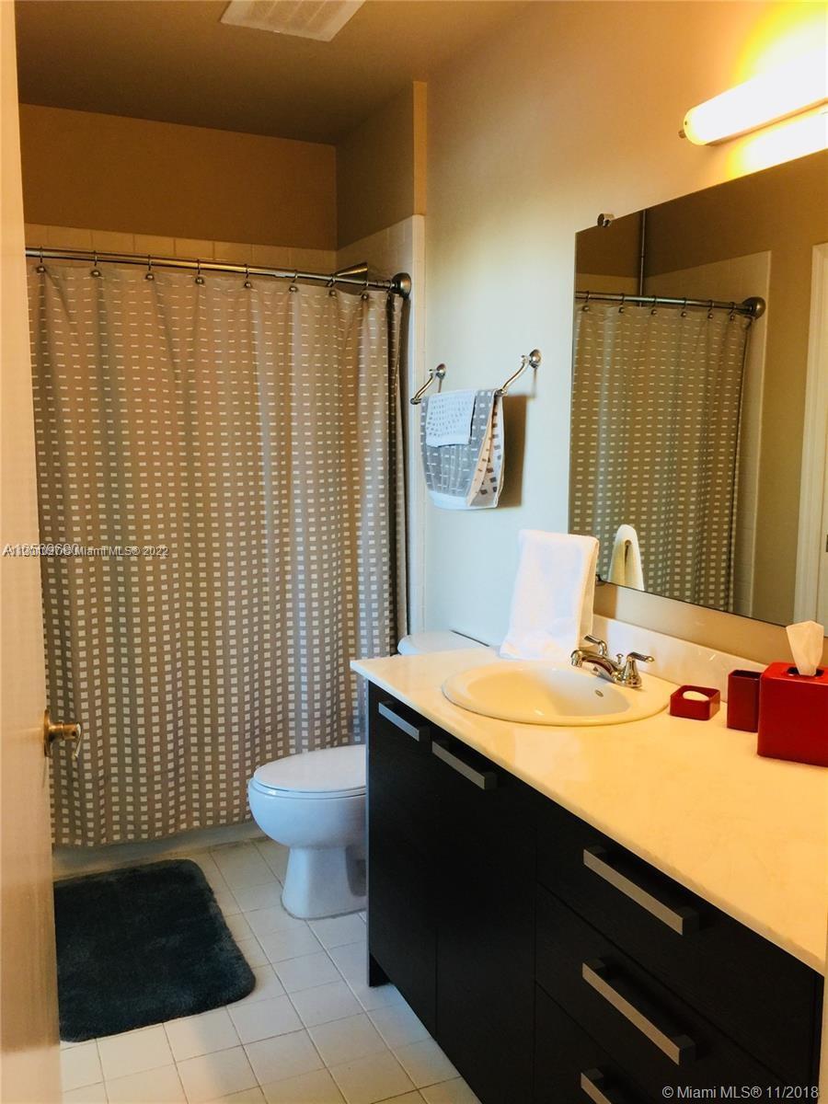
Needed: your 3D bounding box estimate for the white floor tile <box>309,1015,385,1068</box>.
[{"bbox_3d":[-0.158,1.152,2.182,0.150,0.010,0.146,-3,8,-25],"label":"white floor tile"}]

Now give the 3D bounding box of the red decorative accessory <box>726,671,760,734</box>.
[{"bbox_3d":[0.652,0.289,1.798,0.065,0.104,0.063,5,9,30],"label":"red decorative accessory"}]

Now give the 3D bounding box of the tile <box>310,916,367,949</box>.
[{"bbox_3d":[-0.205,1.091,2.648,0.150,0.010,0.146,-3,8,-25],"label":"tile"}]

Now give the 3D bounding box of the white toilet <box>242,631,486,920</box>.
[{"bbox_3d":[-0.142,0.684,2.874,0.757,0.755,0.445,-3,8,-25],"label":"white toilet"}]

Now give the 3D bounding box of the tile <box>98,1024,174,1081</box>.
[{"bbox_3d":[-0.639,1.158,2.125,0.150,0.010,0.146,-3,8,-25],"label":"tile"}]

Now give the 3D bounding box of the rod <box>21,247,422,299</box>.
[{"bbox_3d":[-0.713,-0.917,2.975,1.515,0.085,0.085,-3,7,-24],"label":"rod"}]

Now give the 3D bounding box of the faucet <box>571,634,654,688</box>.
[{"bbox_3d":[0.416,0.249,2.069,0.165,0.080,0.250,-3,7,-24],"label":"faucet"}]

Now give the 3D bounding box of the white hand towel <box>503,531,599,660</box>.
[{"bbox_3d":[0.354,0.105,2.397,0.191,0.319,0.123,4,8,29],"label":"white hand towel"}]

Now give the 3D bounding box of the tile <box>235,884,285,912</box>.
[{"bbox_3d":[-0.471,1.070,2.869,0.150,0.010,0.150,-3,7,-24],"label":"tile"}]

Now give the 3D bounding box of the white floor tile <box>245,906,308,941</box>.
[{"bbox_3d":[-0.408,1.087,2.731,0.150,0.010,0.150,-3,7,-24],"label":"white floor tile"}]

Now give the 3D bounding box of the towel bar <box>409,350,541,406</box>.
[{"bbox_3d":[0.170,-0.542,2.891,0.118,0.140,0.660,-3,7,-24],"label":"towel bar"}]

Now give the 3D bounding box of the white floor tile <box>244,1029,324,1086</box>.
[{"bbox_3d":[-0.297,1.160,2.118,0.150,0.010,0.146,-3,8,-25],"label":"white floor tile"}]

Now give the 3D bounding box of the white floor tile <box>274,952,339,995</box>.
[{"bbox_3d":[-0.282,1.120,2.455,0.150,0.010,0.150,-3,7,-24],"label":"white floor tile"}]

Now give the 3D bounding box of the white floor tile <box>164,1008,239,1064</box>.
[{"bbox_3d":[-0.500,1.149,2.191,0.150,0.010,0.150,-3,7,-24],"label":"white floor tile"}]

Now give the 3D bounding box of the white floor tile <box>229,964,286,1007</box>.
[{"bbox_3d":[-0.422,1.125,2.386,0.150,0.010,0.146,-3,8,-25],"label":"white floor tile"}]

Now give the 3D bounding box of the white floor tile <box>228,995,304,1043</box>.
[{"bbox_3d":[-0.360,1.142,2.252,0.150,0.010,0.146,-3,8,-25],"label":"white floor tile"}]

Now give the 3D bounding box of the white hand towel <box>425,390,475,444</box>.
[{"bbox_3d":[0.120,-0.406,2.825,0.045,0.164,0.319,-3,8,-25],"label":"white hand towel"}]

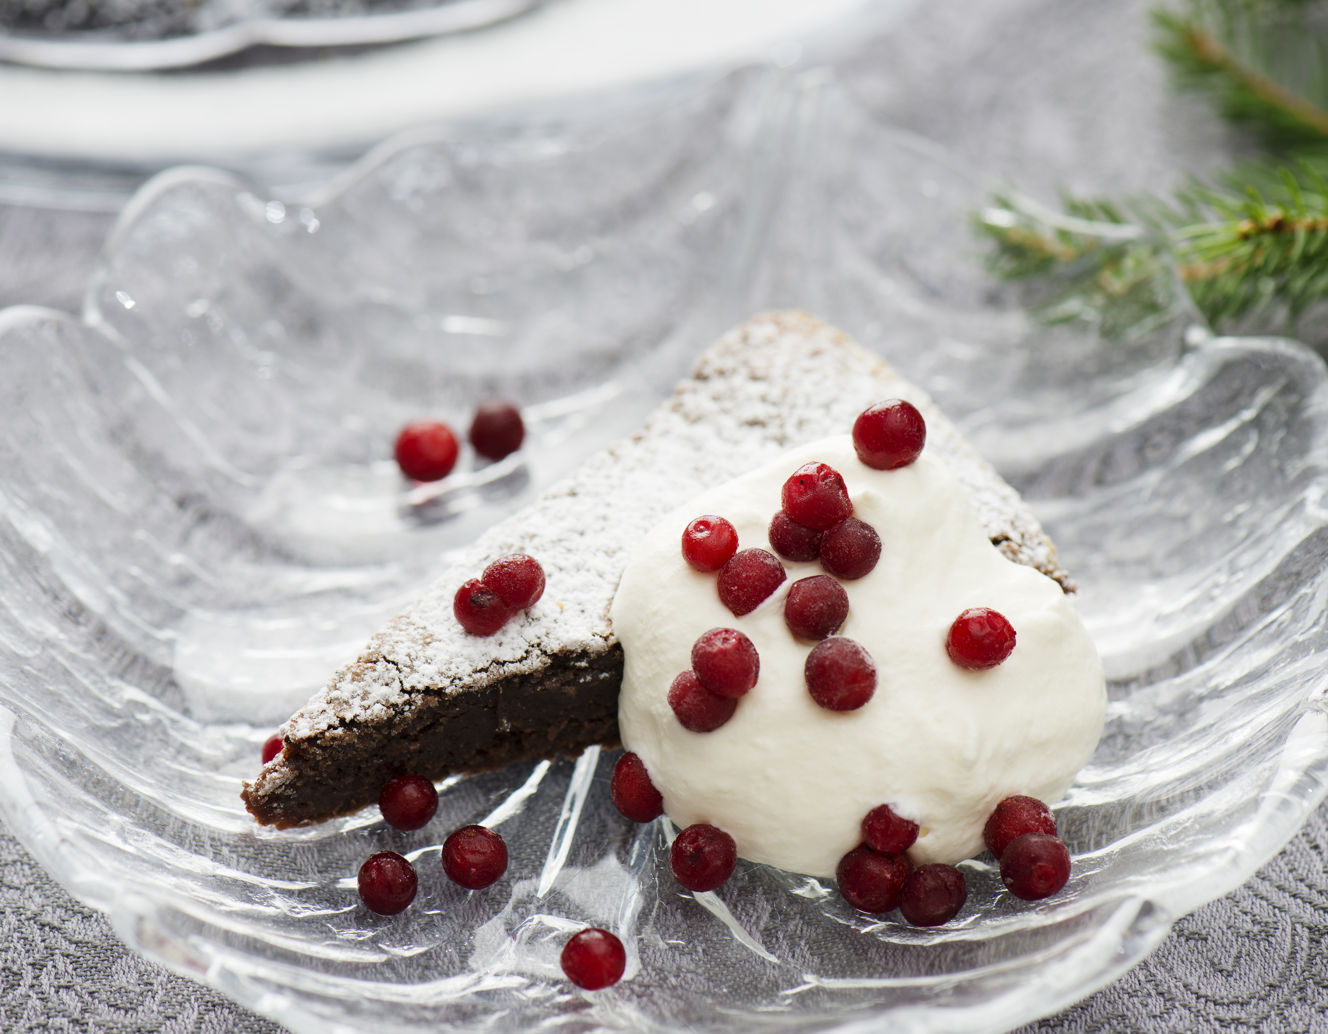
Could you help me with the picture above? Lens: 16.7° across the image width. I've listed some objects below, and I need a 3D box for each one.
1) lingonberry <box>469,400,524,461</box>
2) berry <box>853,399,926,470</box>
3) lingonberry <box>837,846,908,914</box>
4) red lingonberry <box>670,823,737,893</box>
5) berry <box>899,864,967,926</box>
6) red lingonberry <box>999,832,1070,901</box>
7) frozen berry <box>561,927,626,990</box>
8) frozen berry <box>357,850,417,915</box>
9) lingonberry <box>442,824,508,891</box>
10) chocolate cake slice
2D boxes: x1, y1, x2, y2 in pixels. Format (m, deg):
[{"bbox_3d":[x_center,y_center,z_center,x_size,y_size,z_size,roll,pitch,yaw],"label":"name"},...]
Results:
[{"bbox_3d":[-0.024,-0.013,0.655,0.008,0.008,0.008,0,41,0],"label":"lingonberry"},{"bbox_3d":[0.031,-0.011,0.630,0.010,0.010,0.010,0,41,0],"label":"berry"},{"bbox_3d":[0.027,0.048,0.598,0.009,0.009,0.009,0,41,0],"label":"lingonberry"},{"bbox_3d":[0.005,0.045,0.602,0.009,0.009,0.009,0,41,0],"label":"red lingonberry"},{"bbox_3d":[0.035,0.050,0.595,0.009,0.008,0.009,0,41,0],"label":"berry"},{"bbox_3d":[0.049,0.046,0.597,0.009,0.009,0.009,0,41,0],"label":"red lingonberry"},{"bbox_3d":[-0.009,0.057,0.587,0.008,0.008,0.008,0,41,0],"label":"frozen berry"},{"bbox_3d":[-0.037,0.048,0.597,0.008,0.008,0.008,0,41,0],"label":"frozen berry"},{"bbox_3d":[-0.025,0.045,0.602,0.009,0.008,0.009,0,41,0],"label":"lingonberry"},{"bbox_3d":[-0.006,0.014,0.629,0.115,0.018,0.068,-25,47,-26],"label":"chocolate cake slice"}]

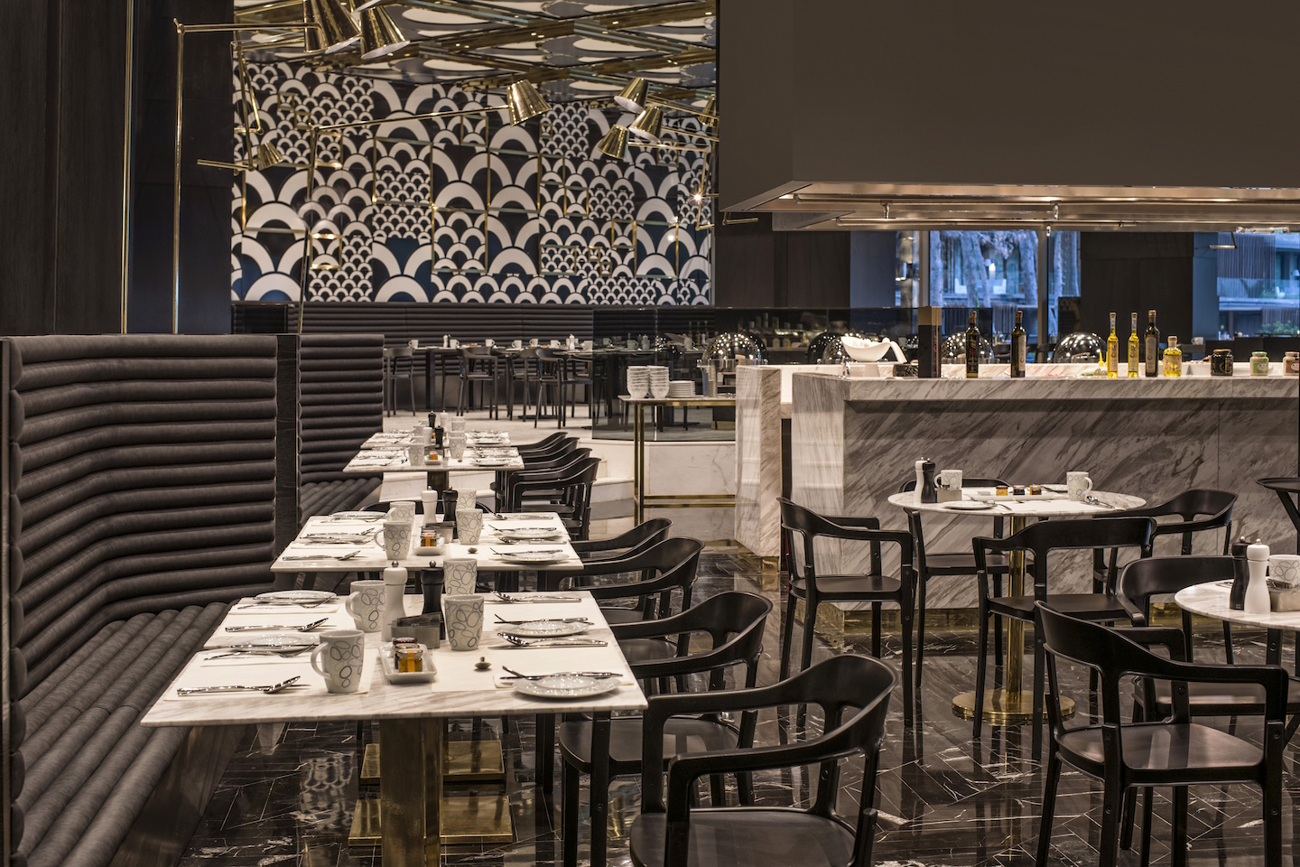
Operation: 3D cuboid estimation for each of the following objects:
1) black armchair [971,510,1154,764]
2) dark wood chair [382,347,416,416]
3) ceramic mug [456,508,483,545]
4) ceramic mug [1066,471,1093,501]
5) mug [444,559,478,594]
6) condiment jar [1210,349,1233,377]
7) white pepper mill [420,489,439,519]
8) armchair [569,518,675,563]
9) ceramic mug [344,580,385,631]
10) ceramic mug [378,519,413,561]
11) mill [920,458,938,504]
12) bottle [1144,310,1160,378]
[{"bbox_3d":[1.350,0.629,5.784,0.525,0.765,0.455,-1,3,-14],"label":"black armchair"},{"bbox_3d":[-2.862,-0.565,19.628,0.480,0.760,0.530,2,4,40],"label":"dark wood chair"},{"bbox_3d":[-0.524,0.269,5.230,0.080,0.097,0.100,0,3,0],"label":"ceramic mug"},{"bbox_3d":[1.503,0.186,6.287,0.100,0.096,0.075,2,4,37],"label":"ceramic mug"},{"bbox_3d":[-0.425,0.334,4.059,0.080,0.097,0.100,-1,3,-3],"label":"mug"},{"bbox_3d":[2.667,-0.330,8.420,0.106,0.126,0.106,0,3,0],"label":"condiment jar"},{"bbox_3d":[-0.650,0.235,5.326,0.054,0.156,0.054,0,3,0],"label":"white pepper mill"},{"bbox_3d":[-0.158,0.661,5.659,0.480,0.760,0.530,-1,3,-6],"label":"armchair"},{"bbox_3d":[-0.566,0.345,3.575,0.100,0.096,0.075,-3,4,-43],"label":"ceramic mug"},{"bbox_3d":[-0.675,0.282,4.731,0.100,0.096,0.075,-1,3,-14],"label":"ceramic mug"},{"bbox_3d":[0.960,0.162,6.212,0.053,0.151,0.053,0,3,0],"label":"mill"},{"bbox_3d":[2.310,-0.414,8.292,0.066,0.312,0.066,0,3,0],"label":"bottle"}]

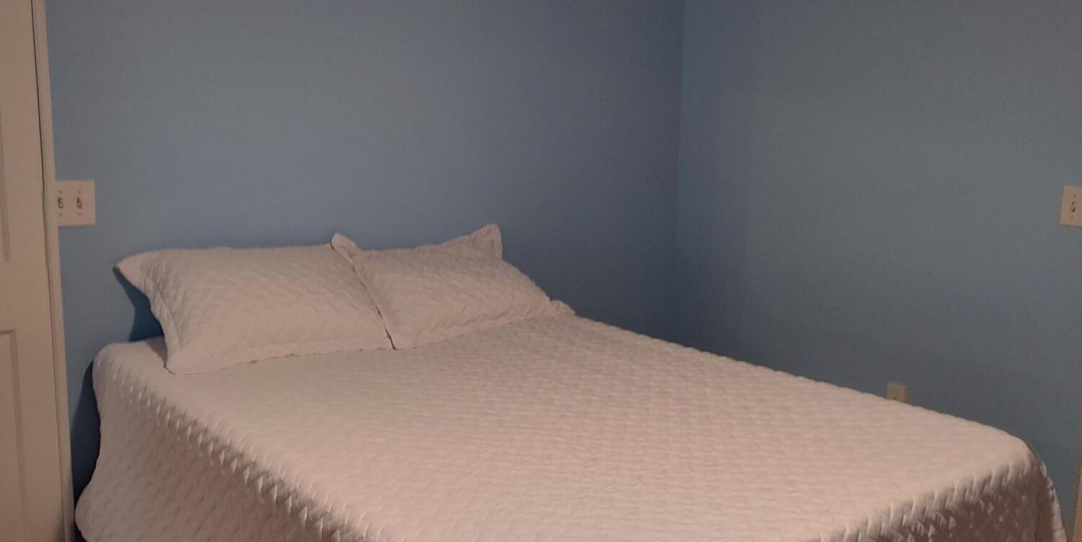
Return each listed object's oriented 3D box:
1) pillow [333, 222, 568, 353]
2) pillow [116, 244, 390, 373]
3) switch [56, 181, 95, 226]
[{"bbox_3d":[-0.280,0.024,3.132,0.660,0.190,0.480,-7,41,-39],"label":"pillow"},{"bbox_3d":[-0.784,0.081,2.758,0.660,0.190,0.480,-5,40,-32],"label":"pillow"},{"bbox_3d":[-1.242,-0.178,2.651,0.118,0.118,0.014,-6,12,-35],"label":"switch"}]

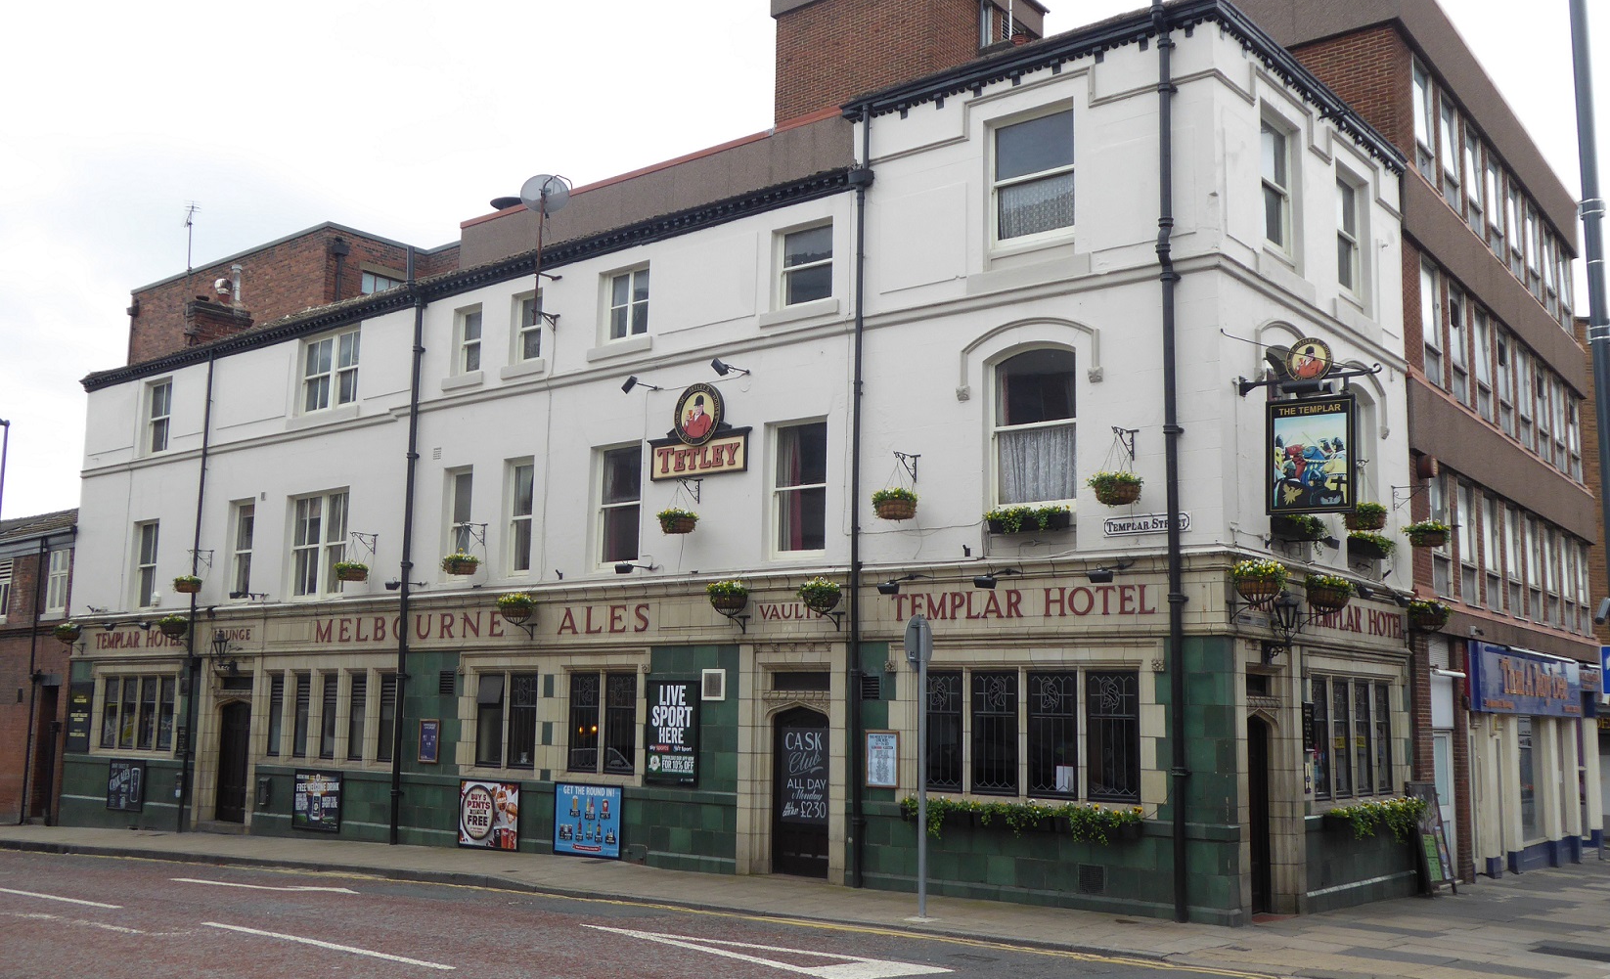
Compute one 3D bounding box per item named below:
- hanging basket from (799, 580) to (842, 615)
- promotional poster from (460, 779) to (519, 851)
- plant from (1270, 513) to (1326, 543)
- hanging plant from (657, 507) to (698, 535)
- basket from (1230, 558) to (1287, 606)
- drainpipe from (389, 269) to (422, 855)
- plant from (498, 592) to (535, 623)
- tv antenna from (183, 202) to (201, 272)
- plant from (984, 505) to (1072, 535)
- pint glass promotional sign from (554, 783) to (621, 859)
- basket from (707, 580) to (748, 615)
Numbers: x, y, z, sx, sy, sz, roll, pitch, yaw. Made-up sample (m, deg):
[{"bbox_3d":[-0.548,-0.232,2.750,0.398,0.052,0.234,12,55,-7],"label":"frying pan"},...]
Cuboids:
[{"bbox_3d":[0.189,1.310,17.657,0.532,0.439,0.532,1,-8,0],"label":"hanging basket"},{"bbox_3d":[-4.666,4.837,21.394,1.354,0.978,0.050,-6,-11,38],"label":"promotional poster"},{"bbox_3d":[5.354,0.383,15.780,0.270,0.290,1.120,-6,-11,40],"label":"plant"},{"bbox_3d":[-1.639,0.416,18.700,0.510,0.345,0.510,1,-8,0],"label":"hanging plant"},{"bbox_3d":[4.498,0.916,14.282,0.550,0.450,0.550,-6,-11,40],"label":"basket"},{"bbox_3d":[-6.568,0.822,23.702,0.200,9.820,0.380,-6,-10,40],"label":"drainpipe"},{"bbox_3d":[-4.141,1.701,20.637,0.510,0.420,0.510,1,-8,0],"label":"plant"},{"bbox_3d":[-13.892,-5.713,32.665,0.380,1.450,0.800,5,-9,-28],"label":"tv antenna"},{"bbox_3d":[2.486,0.328,16.008,1.030,0.260,0.210,-6,-11,38],"label":"plant"},{"bbox_3d":[-3.012,4.614,20.108,1.348,0.976,0.050,-6,-11,38],"label":"pint glass promotional sign"},{"bbox_3d":[-1.001,1.392,18.653,0.521,0.449,0.521,1,-8,0],"label":"basket"}]

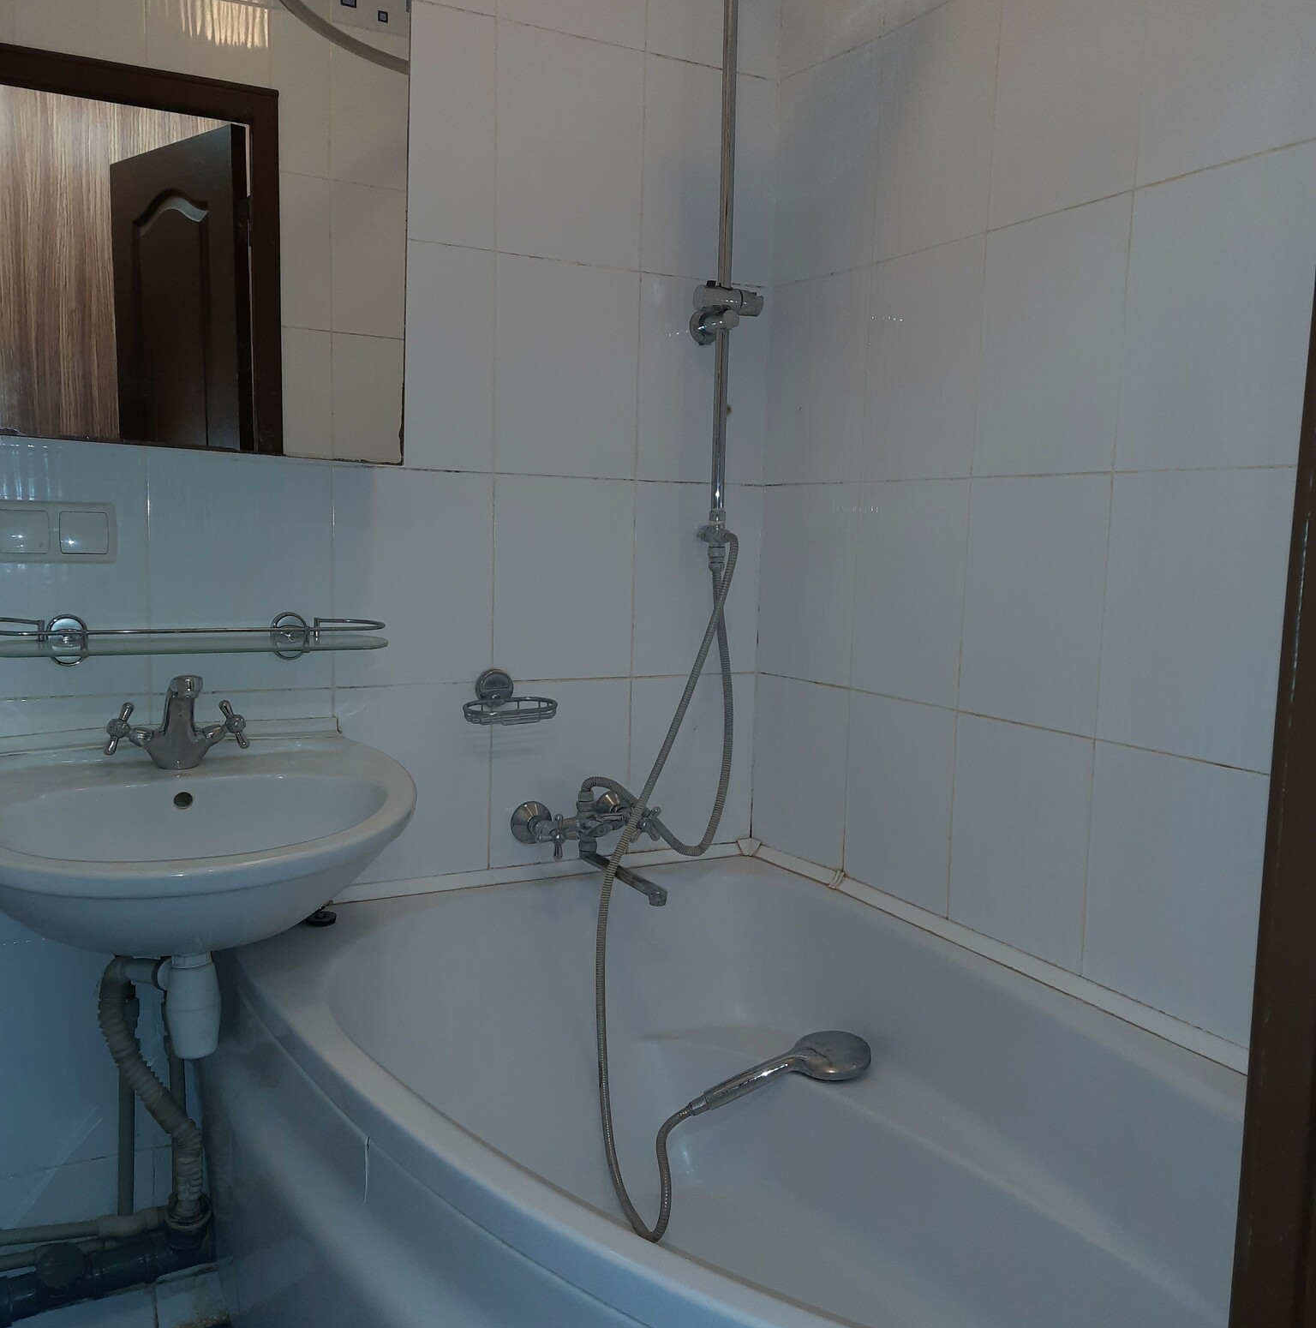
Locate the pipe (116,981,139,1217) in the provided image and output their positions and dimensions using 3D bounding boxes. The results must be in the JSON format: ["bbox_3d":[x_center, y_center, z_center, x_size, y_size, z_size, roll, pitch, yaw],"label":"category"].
[{"bbox_3d":[-0.744,0.611,1.706,0.022,0.360,0.022,-2,7,-29],"label":"pipe"}]

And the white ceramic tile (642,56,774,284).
[{"bbox_3d":[0.087,-0.811,2.022,0.252,0.331,0.009,-2,8,-28],"label":"white ceramic tile"}]

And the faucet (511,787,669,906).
[{"bbox_3d":[-0.066,0.276,1.890,0.225,0.130,0.330,-2,7,-29],"label":"faucet"}]

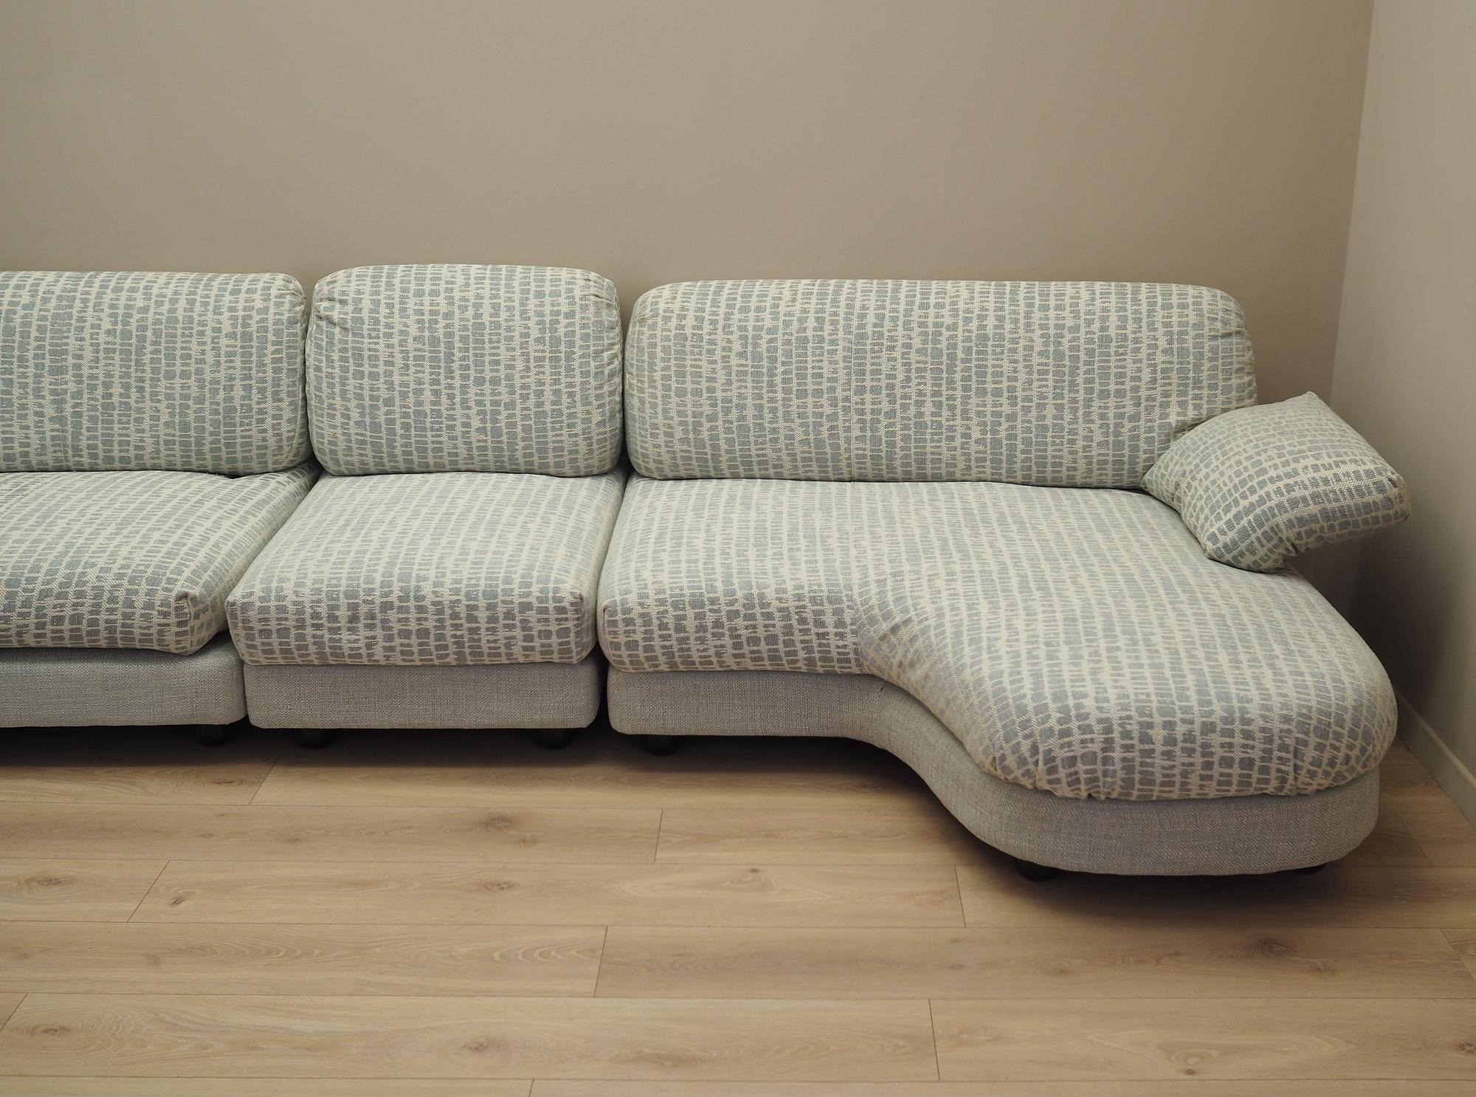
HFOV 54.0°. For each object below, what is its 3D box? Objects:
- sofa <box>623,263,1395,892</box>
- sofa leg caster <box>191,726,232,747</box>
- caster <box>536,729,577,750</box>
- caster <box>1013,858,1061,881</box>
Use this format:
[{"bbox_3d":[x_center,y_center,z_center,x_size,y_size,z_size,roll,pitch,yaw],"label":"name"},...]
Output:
[{"bbox_3d":[0.436,-0.013,2.845,1.391,0.803,1.310,0,23,0],"label":"sofa"},{"bbox_3d":[-1.055,0.354,2.911,0.076,0.069,0.076,0,23,0],"label":"sofa leg caster"},{"bbox_3d":[-0.362,0.357,2.908,0.076,0.069,0.076,0,23,0],"label":"caster"},{"bbox_3d":[0.514,0.527,2.502,0.076,0.069,0.076,0,23,0],"label":"caster"}]

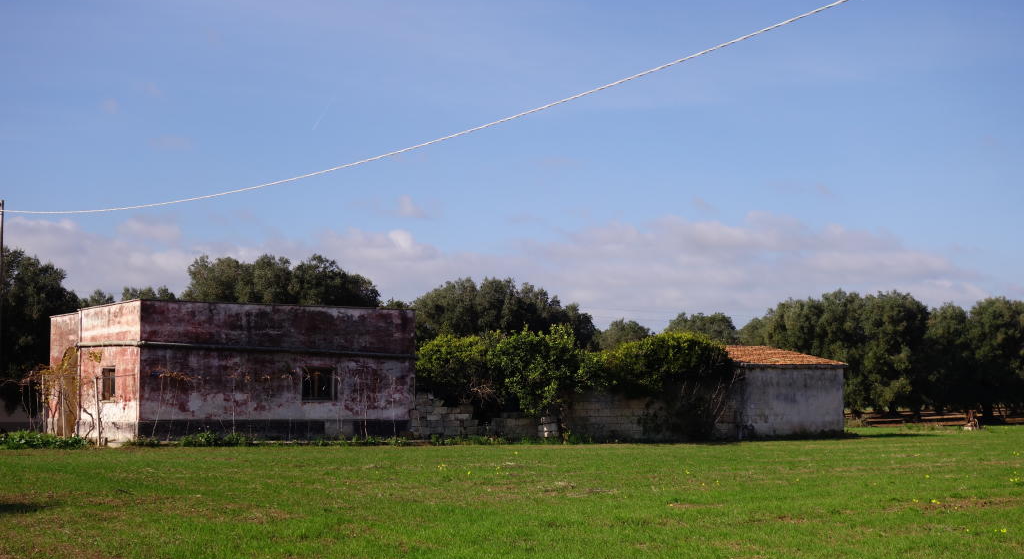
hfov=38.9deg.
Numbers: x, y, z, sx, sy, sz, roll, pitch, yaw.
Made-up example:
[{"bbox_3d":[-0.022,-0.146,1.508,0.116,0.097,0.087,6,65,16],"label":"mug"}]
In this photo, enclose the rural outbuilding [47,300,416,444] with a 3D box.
[{"bbox_3d":[-11.520,3.830,58.160,10.750,4.950,12.200,3,-6,-31],"label":"rural outbuilding"}]

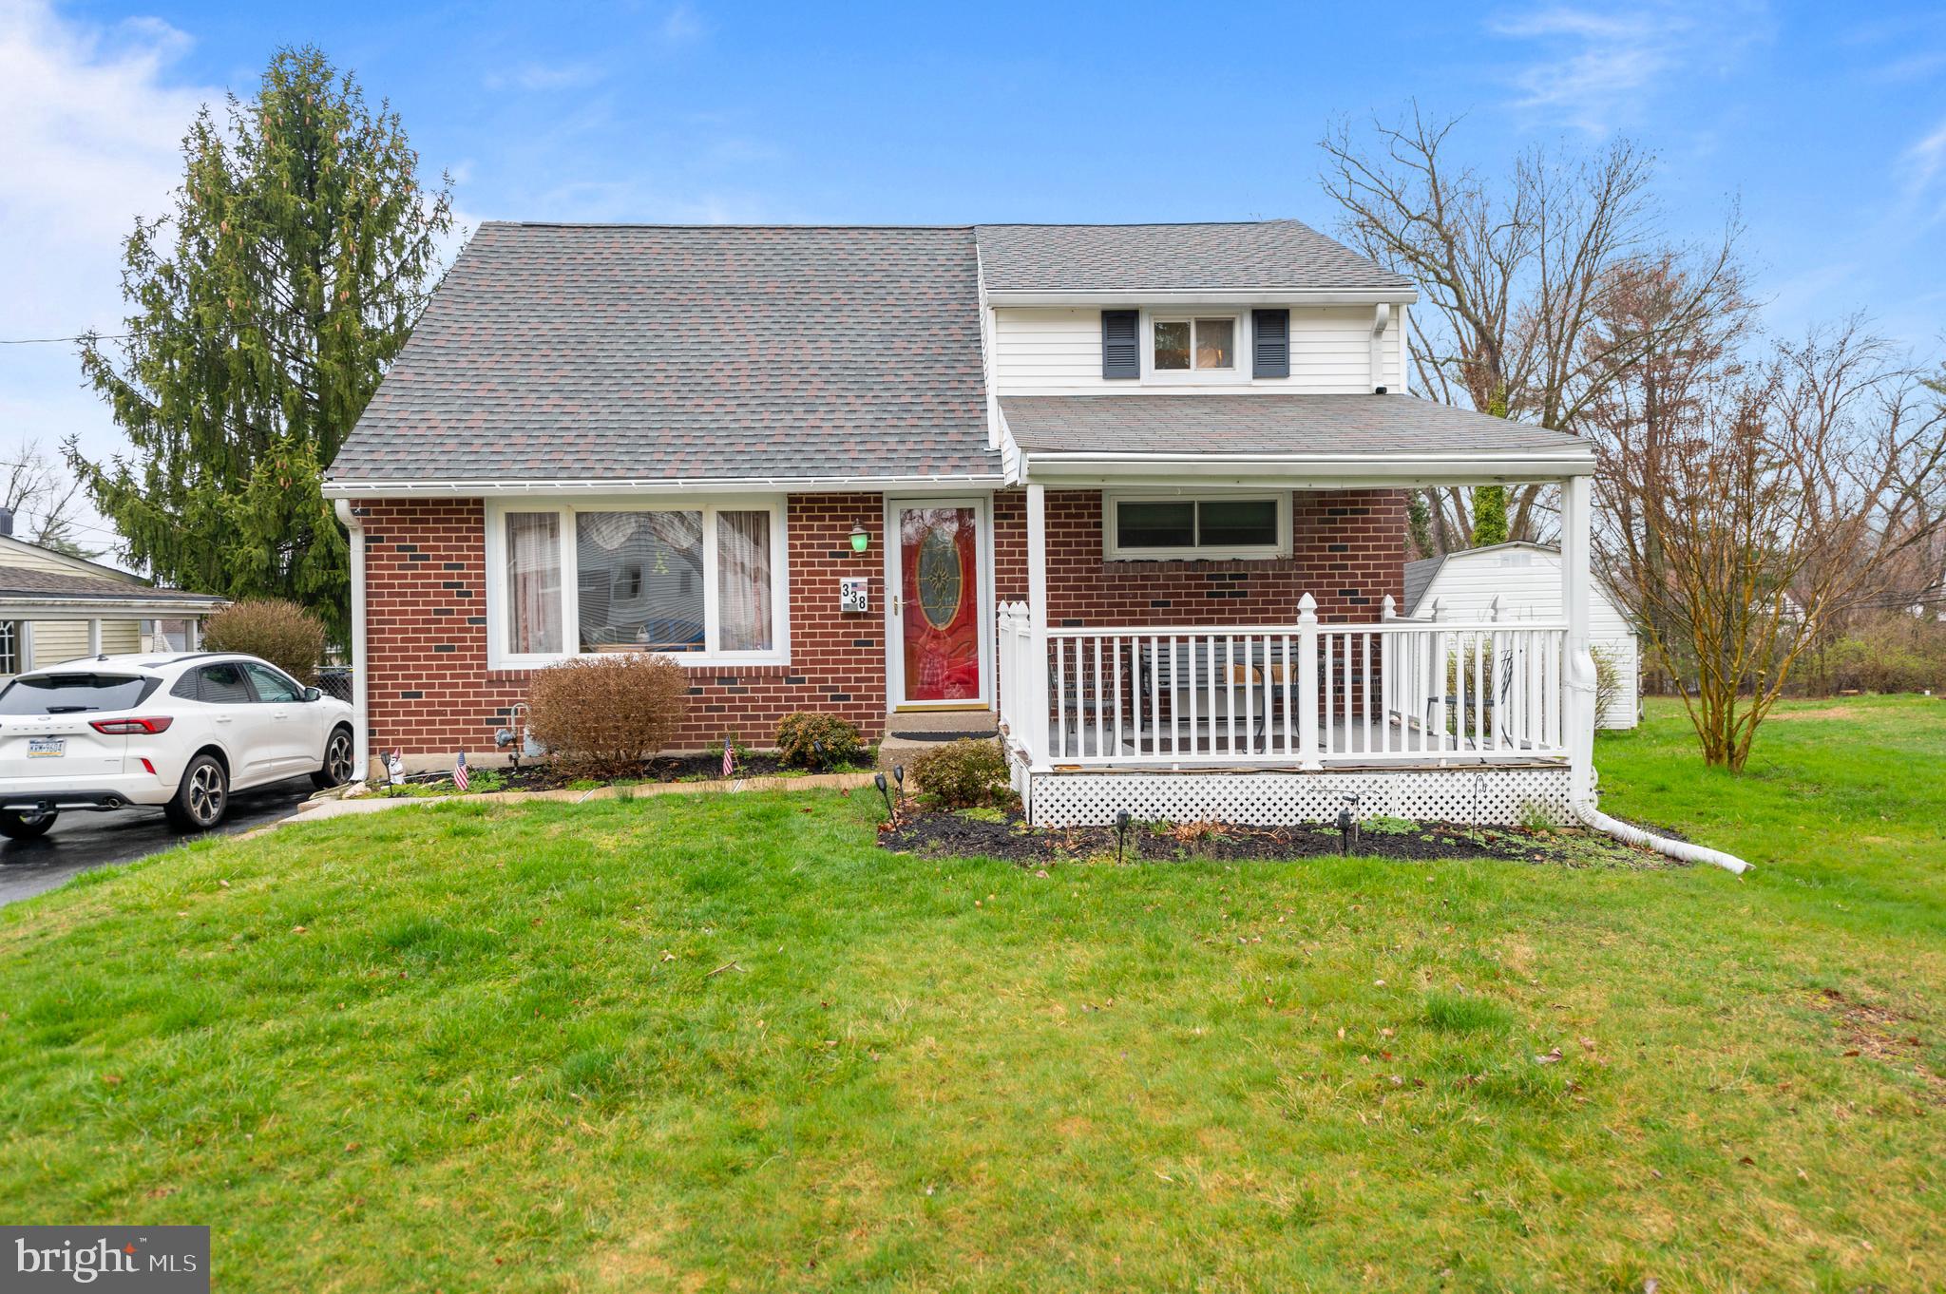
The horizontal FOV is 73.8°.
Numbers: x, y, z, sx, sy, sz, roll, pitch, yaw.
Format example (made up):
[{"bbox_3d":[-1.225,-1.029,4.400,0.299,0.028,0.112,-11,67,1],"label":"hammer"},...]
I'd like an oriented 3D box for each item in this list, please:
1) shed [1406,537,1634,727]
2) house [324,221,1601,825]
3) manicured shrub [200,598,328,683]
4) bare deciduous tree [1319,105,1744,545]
[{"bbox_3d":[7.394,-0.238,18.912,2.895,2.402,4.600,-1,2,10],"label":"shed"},{"bbox_3d":[-0.929,-2.001,14.064,9.803,6.150,11.500,-1,2,-1],"label":"house"},{"bbox_3d":[-8.908,0.405,16.319,1.555,2.034,1.555,-1,2,0],"label":"manicured shrub"},{"bbox_3d":[12.870,-5.803,29.946,9.815,13.470,9.000,-1,2,0],"label":"bare deciduous tree"}]

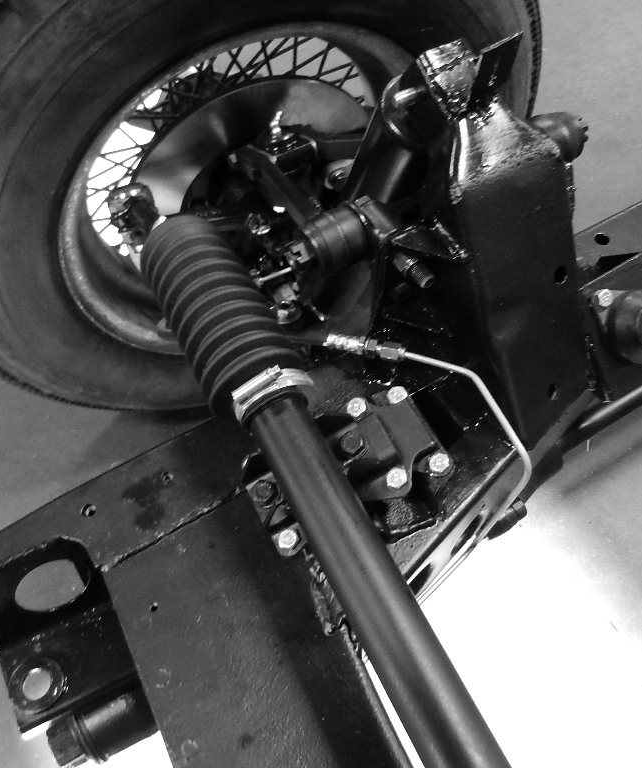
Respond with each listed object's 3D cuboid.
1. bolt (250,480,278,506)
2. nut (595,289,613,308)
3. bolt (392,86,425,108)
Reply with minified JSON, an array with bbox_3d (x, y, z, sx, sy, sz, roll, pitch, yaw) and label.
[{"bbox_3d":[-0.041,0.079,0.530,0.017,0.010,0.017,-29,54,-1],"label":"bolt"},{"bbox_3d":[0.233,-0.070,0.610,0.014,0.008,0.014,-30,92,-7],"label":"nut"},{"bbox_3d":[0.063,-0.205,0.530,0.025,0.011,0.011,-29,54,-1],"label":"bolt"}]

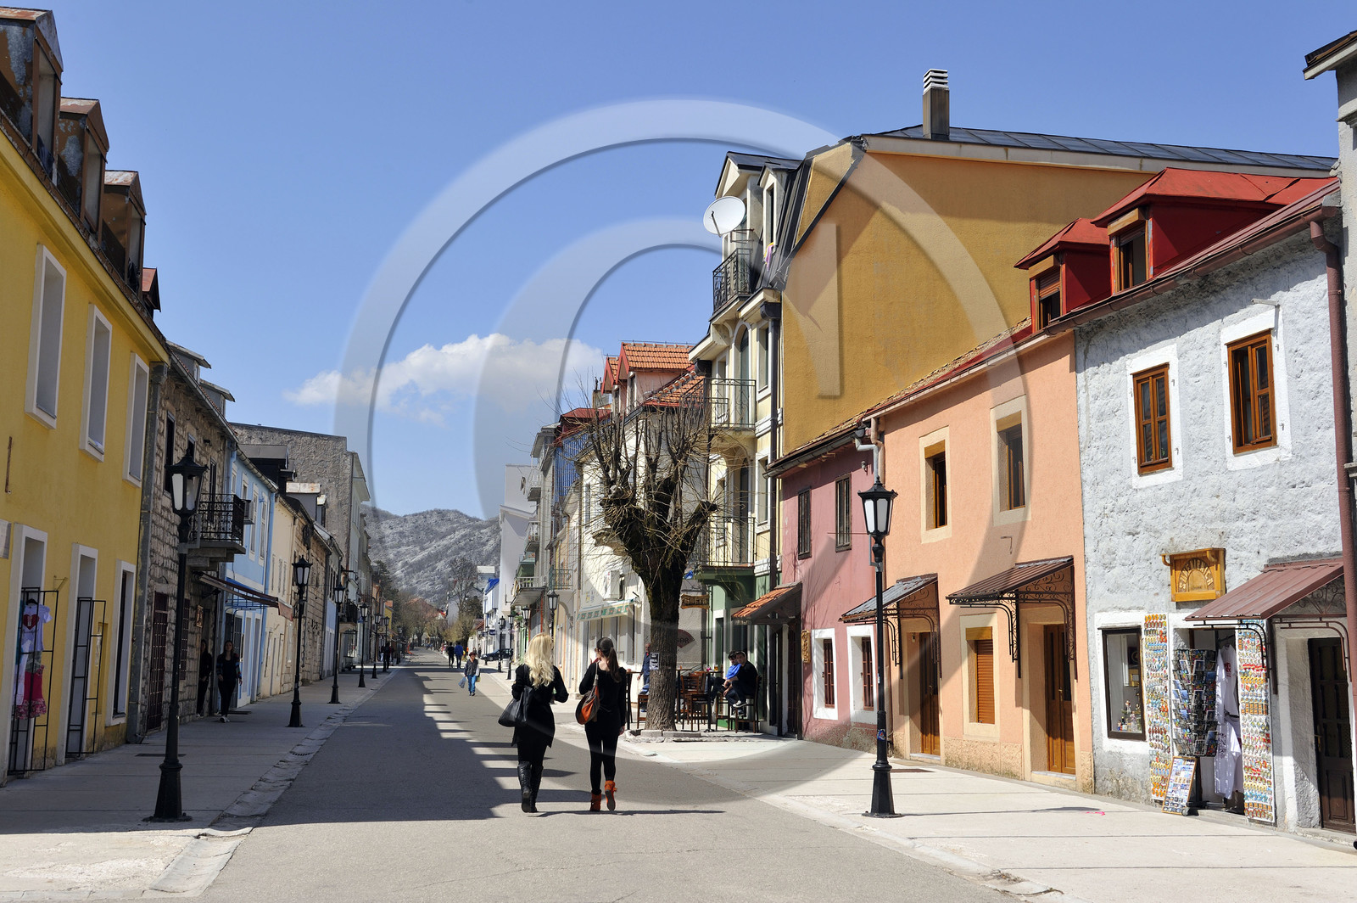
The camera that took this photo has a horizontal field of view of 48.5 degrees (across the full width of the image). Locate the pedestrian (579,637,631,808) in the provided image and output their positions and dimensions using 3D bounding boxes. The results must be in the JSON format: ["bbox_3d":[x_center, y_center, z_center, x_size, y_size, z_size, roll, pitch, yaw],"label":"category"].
[{"bbox_3d":[-0.727,2.677,14.871,0.470,1.700,0.380,2,-8,-10],"label":"pedestrian"}]

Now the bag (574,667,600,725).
[{"bbox_3d":[-0.891,2.388,14.720,0.340,0.560,0.200,-6,-10,38],"label":"bag"}]

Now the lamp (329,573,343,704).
[{"bbox_3d":[-10.018,5.606,44.207,0.430,3.450,0.430,2,-8,-10],"label":"lamp"}]

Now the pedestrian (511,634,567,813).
[{"bbox_3d":[-1.377,2.677,14.874,0.540,1.742,0.400,2,-8,-9],"label":"pedestrian"}]

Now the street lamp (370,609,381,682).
[{"bbox_3d":[-15.955,10.216,79.569,0.430,3.450,0.430,2,-8,-10],"label":"street lamp"}]

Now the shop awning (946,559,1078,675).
[{"bbox_3d":[4.059,2.044,18.413,0.900,1.446,1.726,2,-8,-11],"label":"shop awning"}]

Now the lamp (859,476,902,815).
[{"bbox_3d":[2.046,1.969,15.380,0.400,3.440,0.400,2,-8,-10],"label":"lamp"}]

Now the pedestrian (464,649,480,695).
[{"bbox_3d":[-7.434,8.043,54.546,0.560,1.550,0.380,2,-8,-10],"label":"pedestrian"}]

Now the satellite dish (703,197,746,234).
[{"bbox_3d":[0.982,-5.010,32.074,0.950,0.920,0.450,-3,-8,24],"label":"satellite dish"}]

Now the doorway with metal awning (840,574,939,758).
[{"bbox_3d":[3.362,3.389,23.804,1.000,2.820,2.000,2,-8,-10],"label":"doorway with metal awning"}]

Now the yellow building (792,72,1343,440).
[{"bbox_3d":[7.635,-0.623,34.907,13.082,13.900,6.300,2,-8,-11],"label":"yellow building"}]

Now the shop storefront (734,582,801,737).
[{"bbox_3d":[1.700,4.070,29.346,1.000,2.920,1.950,2,-8,-11],"label":"shop storefront"}]

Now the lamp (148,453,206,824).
[{"bbox_3d":[-4.703,1.692,14.167,0.430,3.450,0.430,2,-8,-10],"label":"lamp"}]

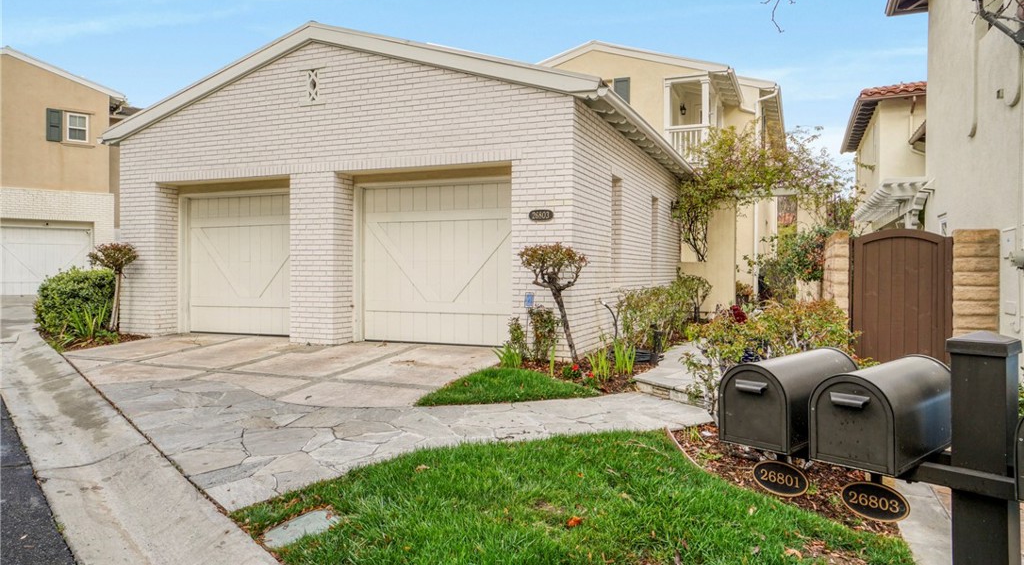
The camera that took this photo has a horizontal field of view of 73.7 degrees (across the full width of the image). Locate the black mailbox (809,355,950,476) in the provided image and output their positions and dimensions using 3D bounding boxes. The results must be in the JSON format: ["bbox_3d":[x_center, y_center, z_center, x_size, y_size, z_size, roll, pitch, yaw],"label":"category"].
[{"bbox_3d":[0.977,0.323,1.773,0.518,0.220,0.193,-1,1,-43],"label":"black mailbox"}]

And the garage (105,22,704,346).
[{"bbox_3d":[-1.225,-1.367,12.740,7.956,4.345,7.878,0,1,23],"label":"garage"}]

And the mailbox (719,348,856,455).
[{"bbox_3d":[0.823,0.325,1.998,0.518,0.220,0.193,-1,1,-44],"label":"mailbox"}]

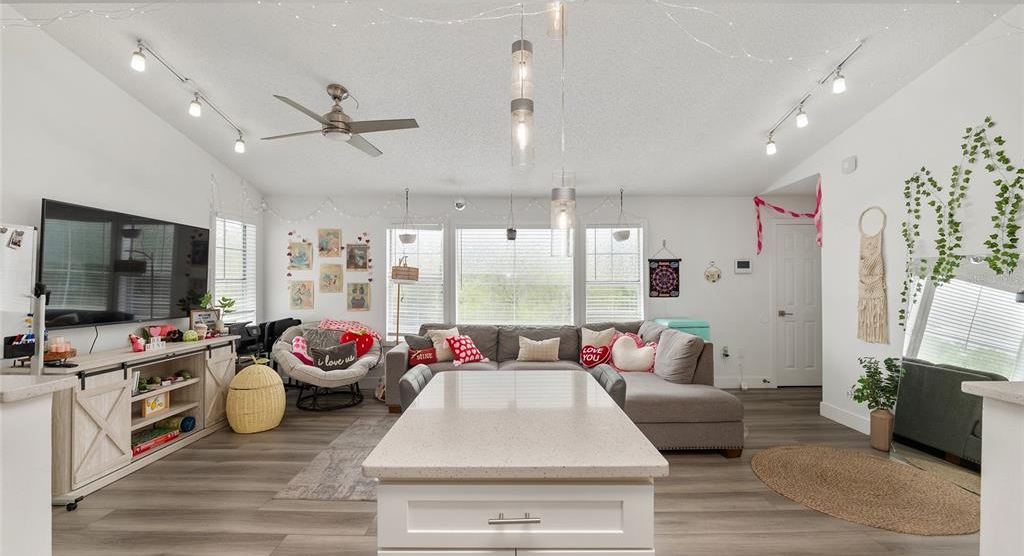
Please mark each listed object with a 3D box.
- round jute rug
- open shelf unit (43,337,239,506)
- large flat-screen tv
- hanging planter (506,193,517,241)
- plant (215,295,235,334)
[{"bbox_3d":[2.270,1.327,2.610,1.210,0.015,1.210,0,-1,0],"label":"round jute rug"},{"bbox_3d":[-2.910,0.978,3.200,0.420,0.800,1.520,0,0,0],"label":"open shelf unit"},{"bbox_3d":[-2.965,-0.068,3.200,0.060,0.825,1.430,1,-1,-1],"label":"large flat-screen tv"},{"bbox_3d":[-0.002,-0.738,4.830,0.115,0.580,0.115,0,0,0],"label":"hanging planter"},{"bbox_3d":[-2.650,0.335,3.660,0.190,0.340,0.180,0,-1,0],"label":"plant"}]

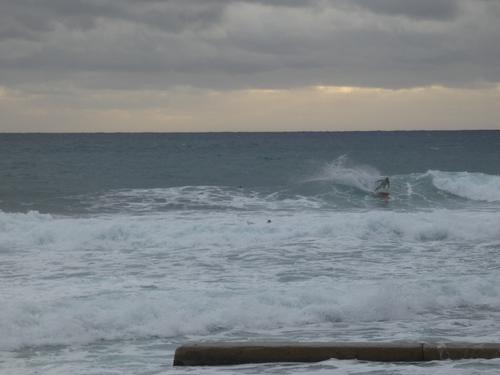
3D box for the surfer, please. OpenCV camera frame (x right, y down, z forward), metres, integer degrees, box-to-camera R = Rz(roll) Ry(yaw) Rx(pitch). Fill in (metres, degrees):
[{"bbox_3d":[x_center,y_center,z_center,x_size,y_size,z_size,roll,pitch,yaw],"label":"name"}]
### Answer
[{"bbox_3d":[10.880,-0.098,200.000,1.000,1.500,0.850,1,2,35],"label":"surfer"}]

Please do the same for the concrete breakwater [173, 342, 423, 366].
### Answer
[{"bbox_3d":[1.129,3.970,58.000,5.900,0.480,1.100,0,1,6],"label":"concrete breakwater"}]

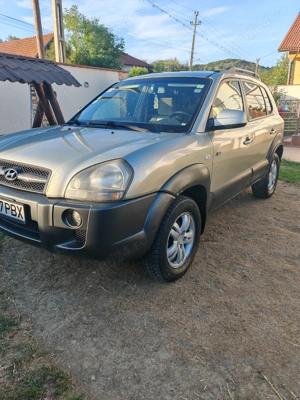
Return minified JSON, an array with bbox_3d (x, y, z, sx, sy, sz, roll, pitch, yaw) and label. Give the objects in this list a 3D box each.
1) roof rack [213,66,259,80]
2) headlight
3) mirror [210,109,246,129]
[{"bbox_3d":[1.080,-1.478,3.641,0.090,0.100,1.450,13,22,33],"label":"roof rack"},{"bbox_3d":[-0.297,-0.123,1.867,0.345,0.235,0.255,13,22,33],"label":"headlight"},{"bbox_3d":[0.652,-0.657,2.564,0.265,0.165,0.170,13,22,33],"label":"mirror"}]

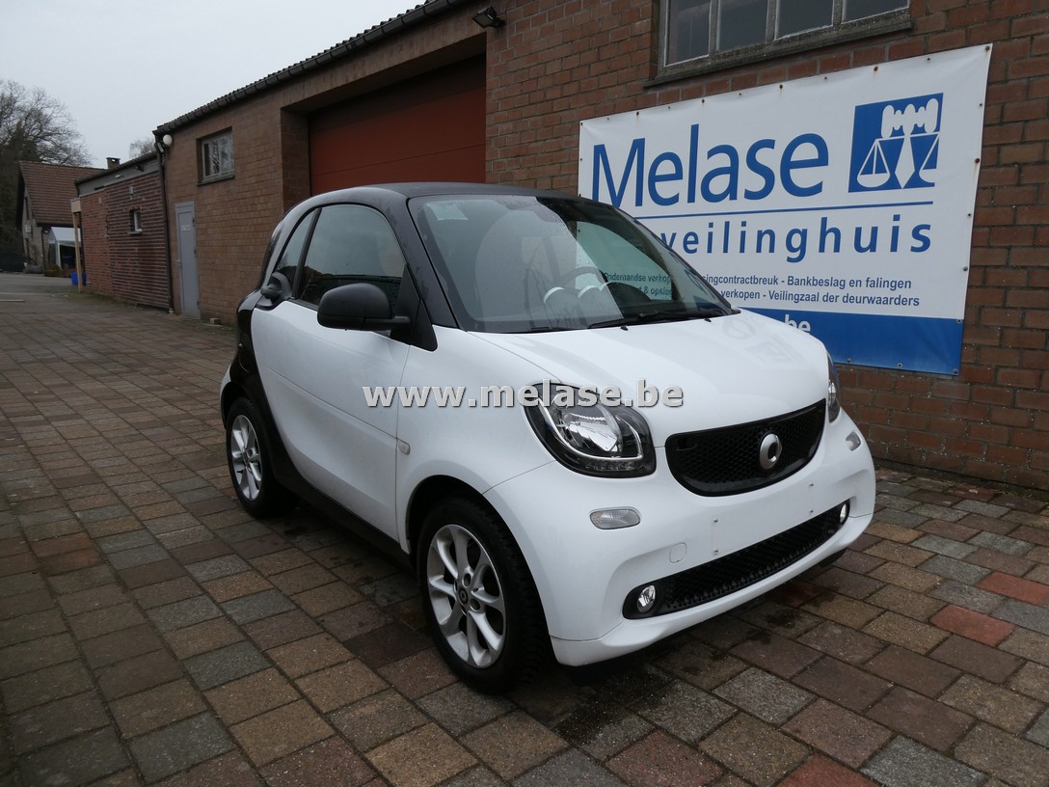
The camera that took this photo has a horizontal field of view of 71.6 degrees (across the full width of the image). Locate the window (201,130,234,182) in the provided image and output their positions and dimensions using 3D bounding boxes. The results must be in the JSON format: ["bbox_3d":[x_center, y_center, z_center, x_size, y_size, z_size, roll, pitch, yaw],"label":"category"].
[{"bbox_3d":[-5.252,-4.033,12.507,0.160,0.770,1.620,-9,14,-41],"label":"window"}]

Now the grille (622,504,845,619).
[{"bbox_3d":[0.738,0.513,2.285,1.180,0.160,0.100,-8,14,-39],"label":"grille"}]

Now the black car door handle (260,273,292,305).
[{"bbox_3d":[-1.078,-0.440,3.123,0.100,0.150,0.220,-8,14,-39],"label":"black car door handle"}]

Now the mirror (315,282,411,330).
[{"bbox_3d":[-0.521,-0.283,2.380,0.245,0.150,0.130,-8,14,-39],"label":"mirror"}]

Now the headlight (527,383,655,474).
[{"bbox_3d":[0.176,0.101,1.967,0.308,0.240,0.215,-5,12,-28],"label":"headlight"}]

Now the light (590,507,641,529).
[{"bbox_3d":[0.232,0.321,1.871,0.155,0.058,0.045,-5,12,-27],"label":"light"}]

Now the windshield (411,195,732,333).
[{"bbox_3d":[0.209,-0.507,2.750,1.400,0.100,0.790,-8,51,-39],"label":"windshield"}]

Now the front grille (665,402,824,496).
[{"bbox_3d":[0.727,0.177,2.253,0.870,0.225,0.090,-8,14,-39],"label":"front grille"}]

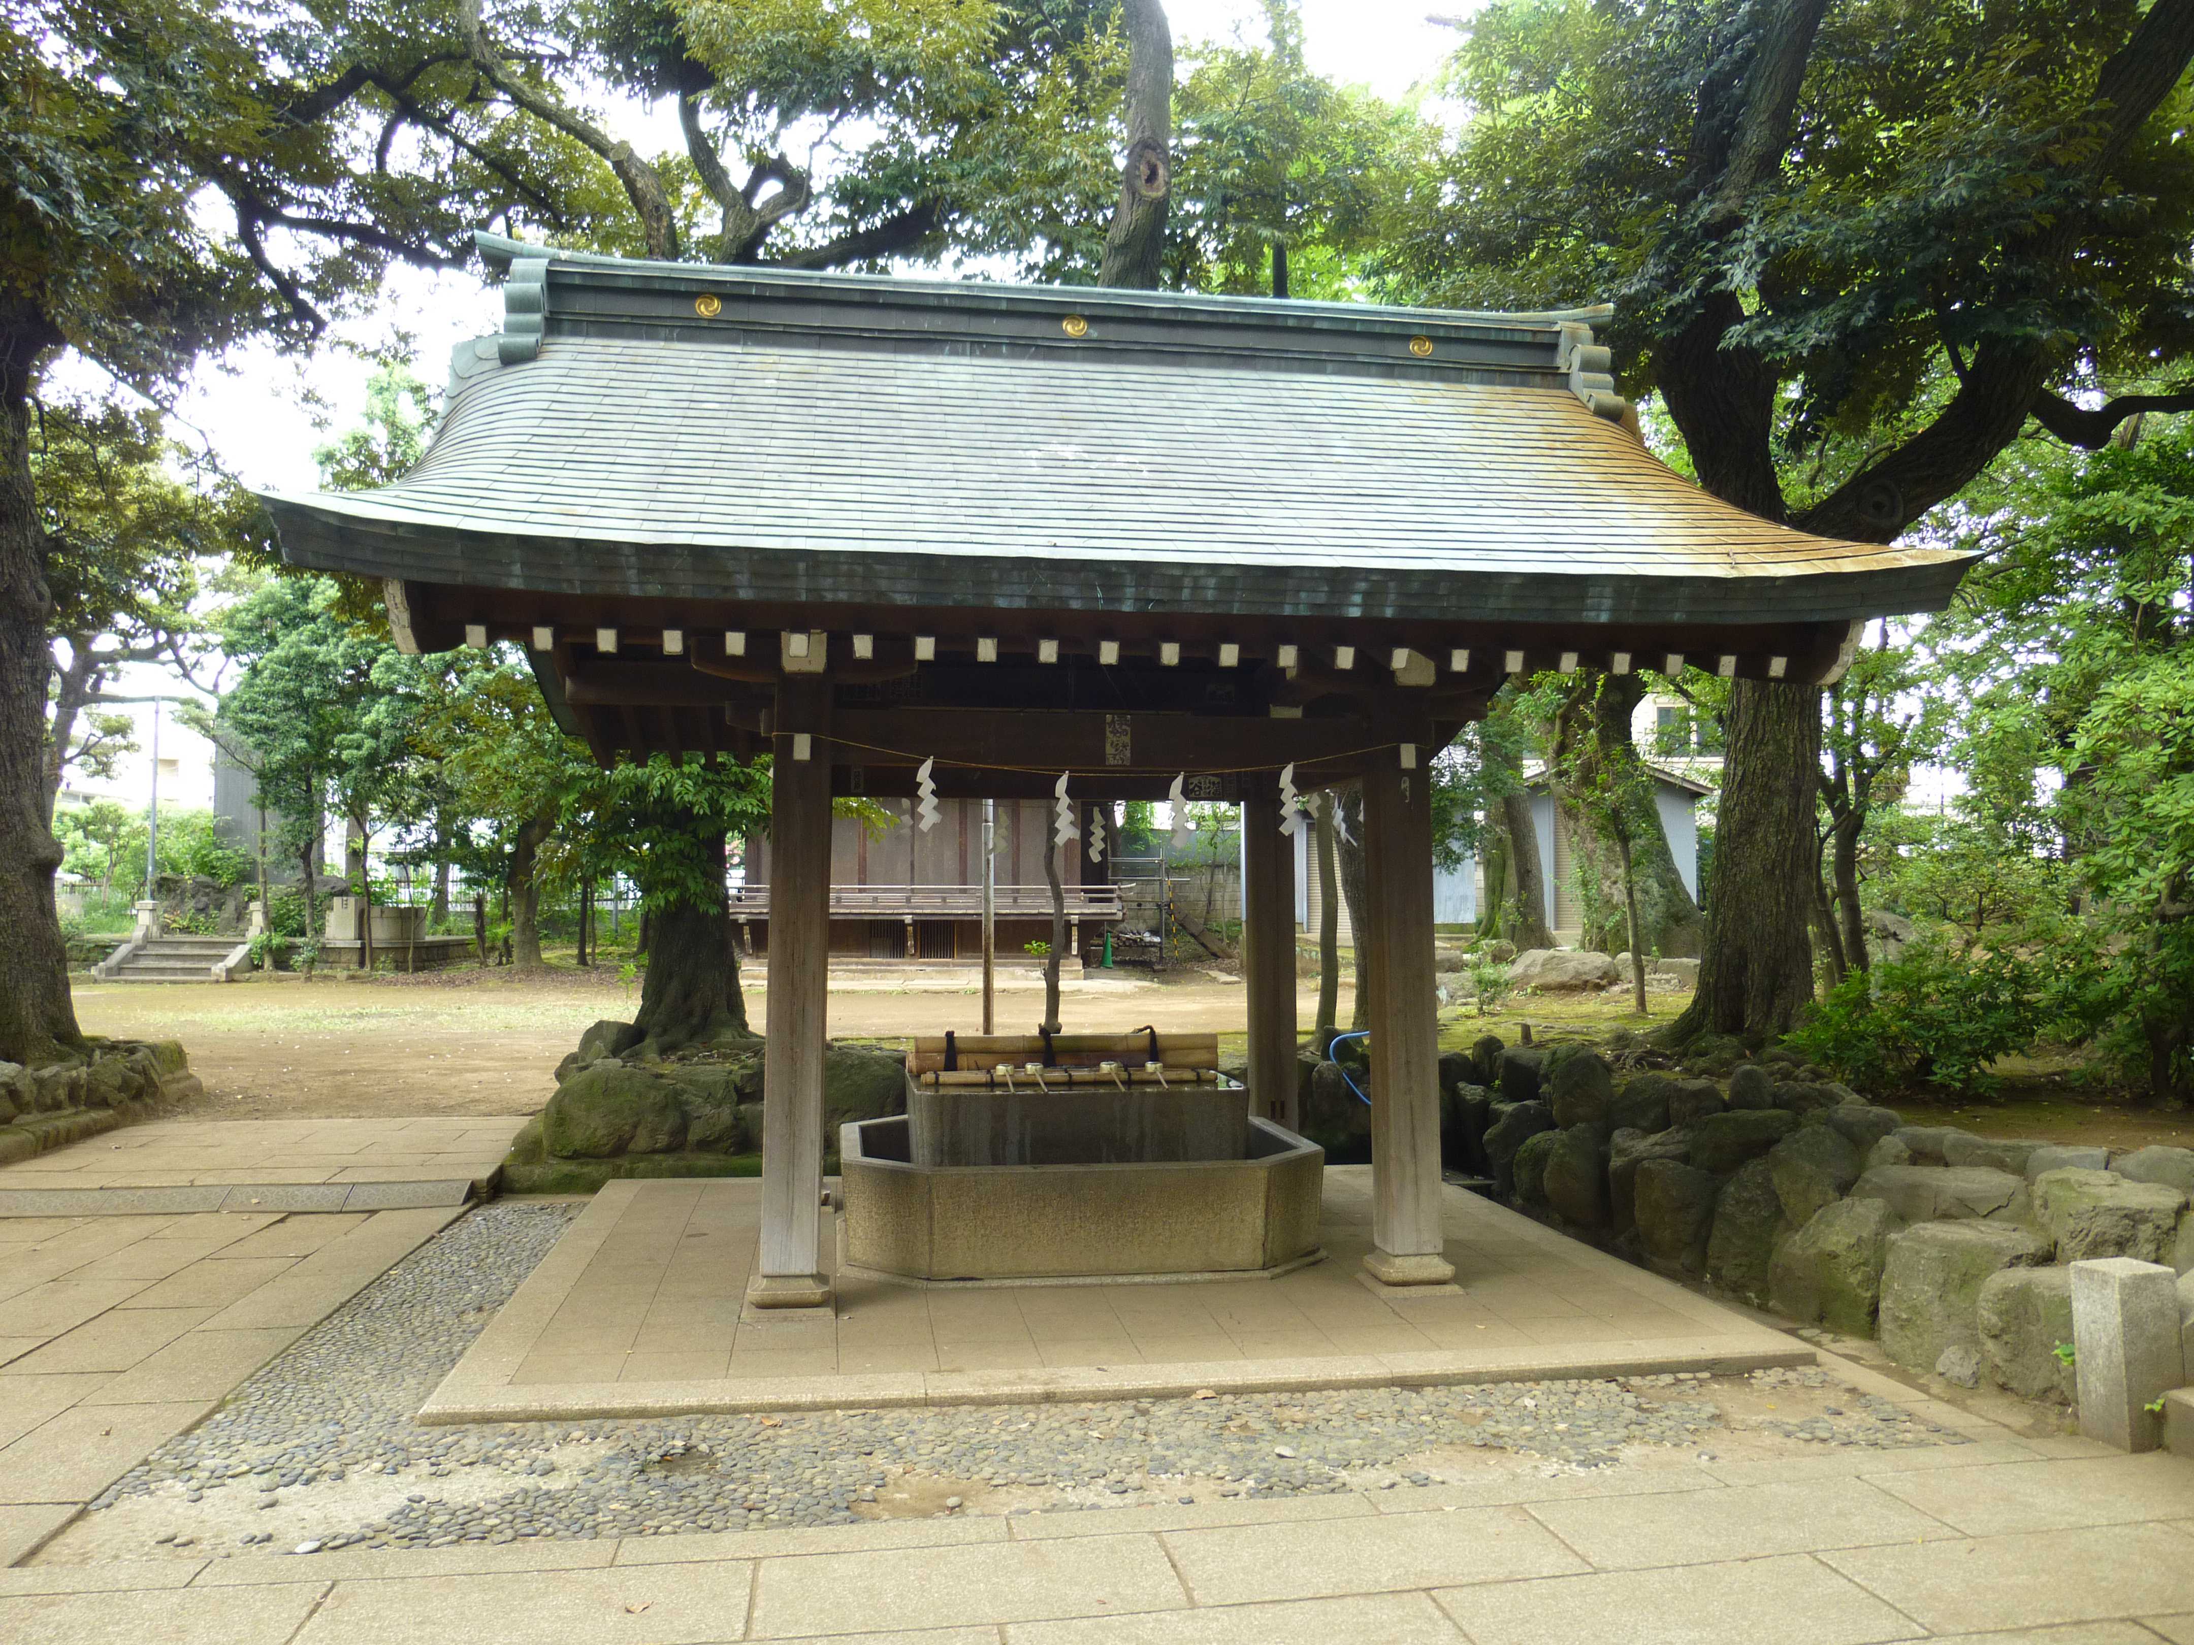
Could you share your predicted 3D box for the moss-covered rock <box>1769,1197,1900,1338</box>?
[{"bbox_3d":[2.940,1.661,6.075,0.400,0.480,0.480,1,-3,-9],"label":"moss-covered rock"}]

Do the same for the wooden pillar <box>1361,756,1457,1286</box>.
[{"bbox_3d":[1.248,0.776,6.408,0.280,2.100,0.280,1,-3,-9],"label":"wooden pillar"}]

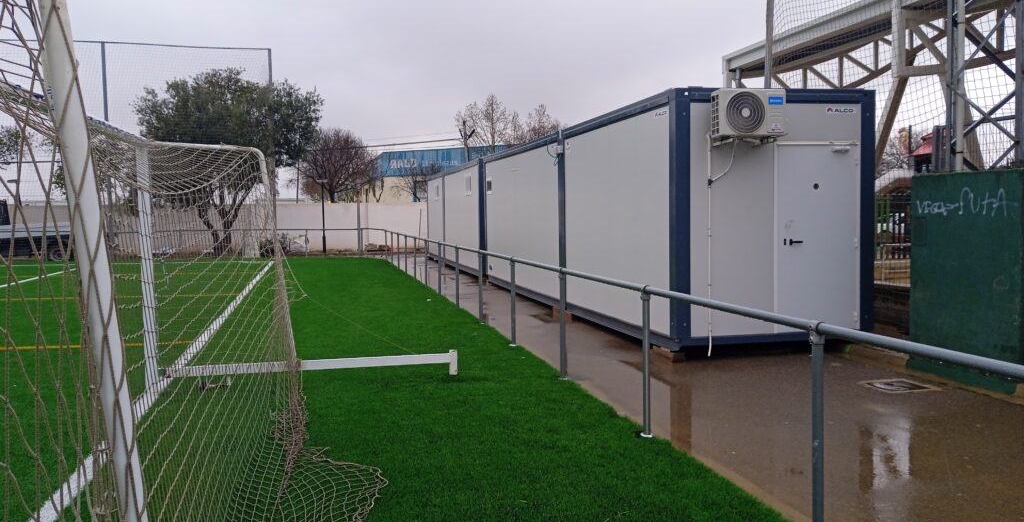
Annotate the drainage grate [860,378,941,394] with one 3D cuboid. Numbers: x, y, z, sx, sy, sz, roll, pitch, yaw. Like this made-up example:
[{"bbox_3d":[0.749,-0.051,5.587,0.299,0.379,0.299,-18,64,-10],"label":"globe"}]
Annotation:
[{"bbox_3d":[3.595,1.179,7.710,0.480,0.040,0.480,-2,3,-13],"label":"drainage grate"}]

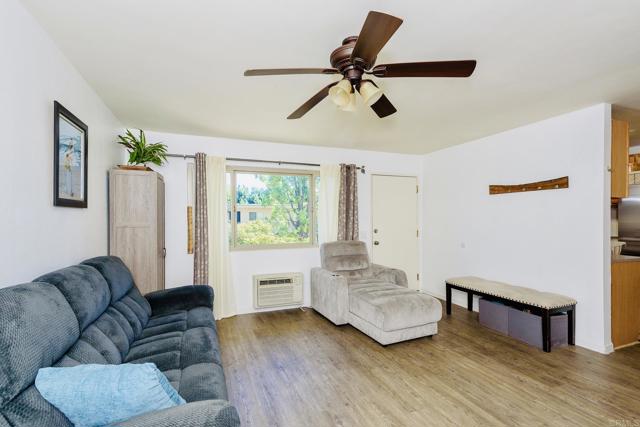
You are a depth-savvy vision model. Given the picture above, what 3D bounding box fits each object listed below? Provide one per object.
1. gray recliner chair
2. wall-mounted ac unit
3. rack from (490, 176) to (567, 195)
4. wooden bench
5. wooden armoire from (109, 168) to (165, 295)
[{"bbox_3d":[0.720,0.901,3.804,1.149,1.008,1.523,0,0,-24],"label":"gray recliner chair"},{"bbox_3d":[-0.573,1.101,4.092,0.715,0.462,0.127,0,0,-21],"label":"wall-mounted ac unit"},{"bbox_3d":[2.462,-0.324,3.444,0.042,0.141,0.893,0,0,-24],"label":"rack"},{"bbox_3d":[2.217,1.134,3.469,0.494,0.515,1.276,0,0,-24],"label":"wooden bench"},{"bbox_3d":[-1.937,0.509,3.087,0.413,1.837,0.620,0,0,-24],"label":"wooden armoire"}]

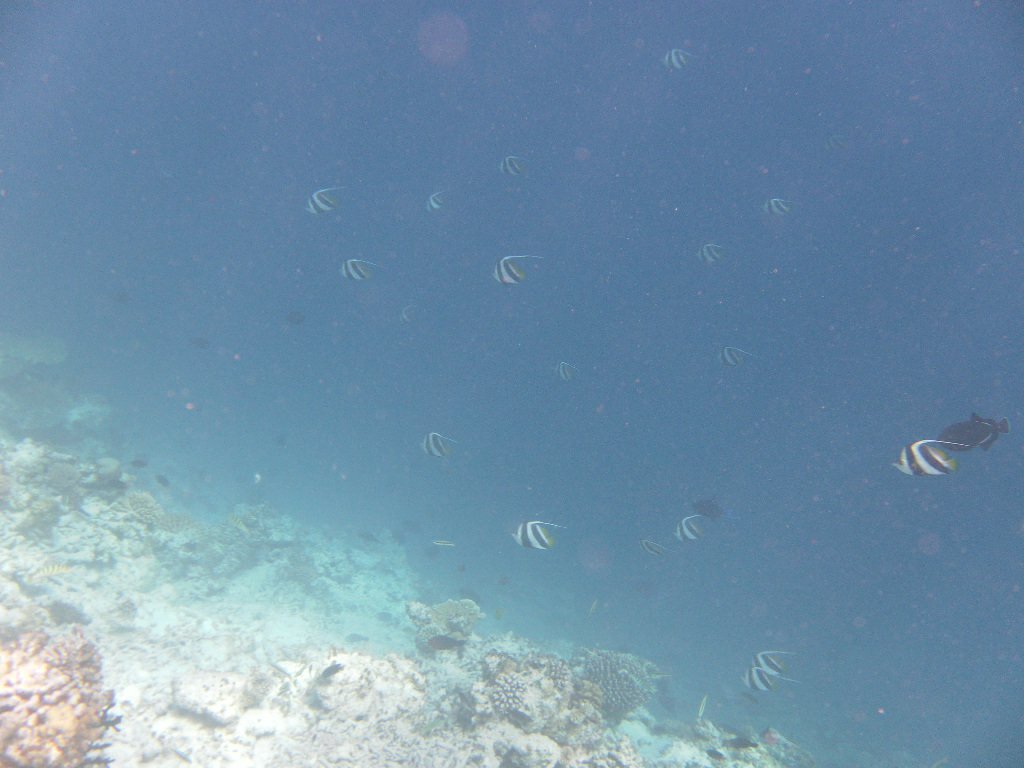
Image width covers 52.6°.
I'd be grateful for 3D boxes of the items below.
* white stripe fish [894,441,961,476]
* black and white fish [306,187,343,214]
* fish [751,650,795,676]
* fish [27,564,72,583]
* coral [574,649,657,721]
[{"bbox_3d":[1.164,0.209,2.900,0.200,0.102,0.033,-1,9,21],"label":"white stripe fish"},{"bbox_3d":[-0.924,-0.904,5.100,0.184,0.128,0.035,-15,6,1],"label":"black and white fish"},{"bbox_3d":[1.157,1.242,4.600,0.185,0.105,0.035,-1,8,30],"label":"fish"},{"bbox_3d":[-1.251,0.512,2.800,0.125,0.038,0.022,-15,8,9],"label":"fish"},{"bbox_3d":[0.360,1.045,3.630,0.285,0.250,0.242,0,6,0],"label":"coral"}]

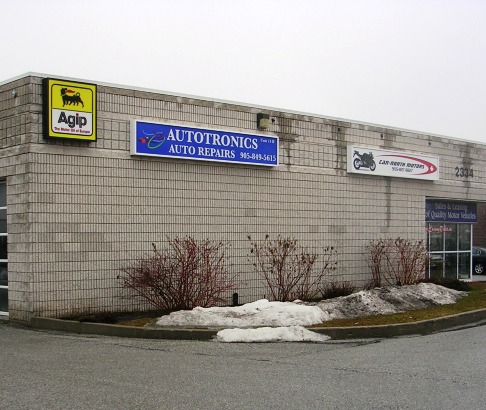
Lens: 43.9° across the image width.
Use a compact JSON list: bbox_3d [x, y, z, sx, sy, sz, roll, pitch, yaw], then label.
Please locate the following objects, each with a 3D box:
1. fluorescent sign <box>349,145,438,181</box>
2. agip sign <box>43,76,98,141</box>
[{"bbox_3d":[4.755,-1.214,18.692,4.083,0.791,0.210,2,-4,-36],"label":"fluorescent sign"},{"bbox_3d":[-3.570,-1.927,12.512,1.022,1.209,0.300,2,-4,-36],"label":"agip sign"}]

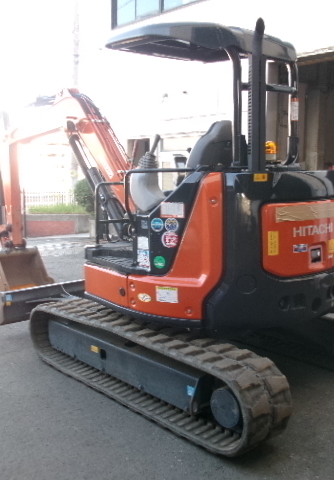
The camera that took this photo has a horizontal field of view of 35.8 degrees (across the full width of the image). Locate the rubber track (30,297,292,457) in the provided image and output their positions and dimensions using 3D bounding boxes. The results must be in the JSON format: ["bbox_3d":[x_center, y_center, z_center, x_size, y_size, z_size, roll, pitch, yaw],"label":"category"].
[{"bbox_3d":[-0.248,0.841,3.699,0.381,0.505,2.450,-6,9,-41],"label":"rubber track"}]

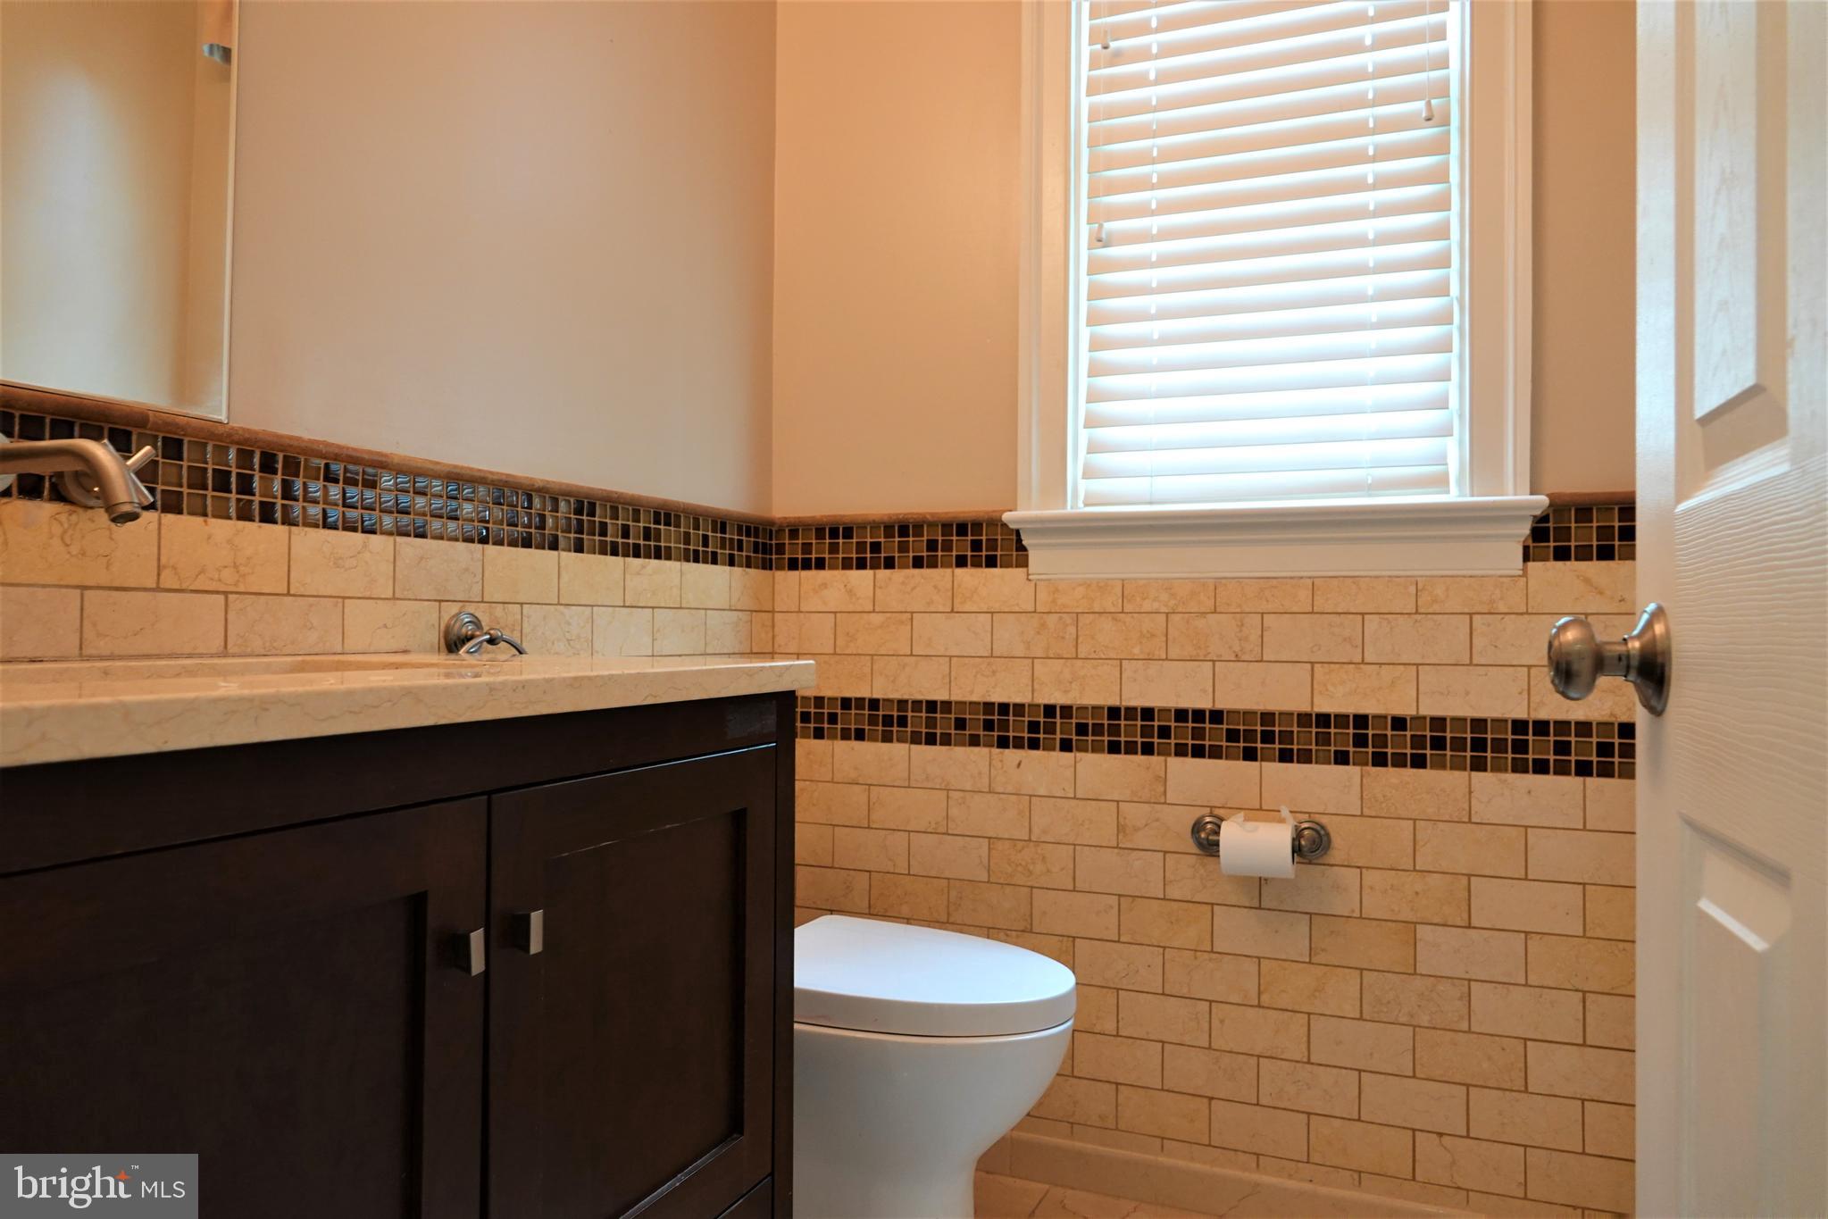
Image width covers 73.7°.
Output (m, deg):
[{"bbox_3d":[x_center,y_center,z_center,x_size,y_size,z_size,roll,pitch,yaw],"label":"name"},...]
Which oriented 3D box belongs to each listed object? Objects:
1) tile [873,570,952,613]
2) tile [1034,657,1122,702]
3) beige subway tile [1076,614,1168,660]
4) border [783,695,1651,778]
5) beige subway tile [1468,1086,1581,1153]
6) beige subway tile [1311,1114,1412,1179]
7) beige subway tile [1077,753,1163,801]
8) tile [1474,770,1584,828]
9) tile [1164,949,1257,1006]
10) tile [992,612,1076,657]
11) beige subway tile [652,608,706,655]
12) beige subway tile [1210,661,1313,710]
[{"bbox_3d":[0.001,-0.033,2.222,0.152,0.076,0.010,0,-1,22],"label":"tile"},{"bbox_3d":[0.284,0.125,2.109,0.152,0.076,0.010,0,-1,23],"label":"tile"},{"bbox_3d":[0.358,0.046,2.091,0.152,0.076,0.010,0,-2,22],"label":"beige subway tile"},{"bbox_3d":[0.448,0.205,2.028,1.546,0.078,0.010,0,-1,22],"label":"border"},{"bbox_3d":[0.921,0.765,1.833,0.152,0.076,0.010,0,-2,22],"label":"beige subway tile"},{"bbox_3d":[0.705,0.844,1.919,0.152,0.076,0.010,0,-1,23],"label":"beige subway tile"},{"bbox_3d":[0.352,0.287,2.078,0.152,0.076,0.010,0,-1,23],"label":"beige subway tile"},{"bbox_3d":[0.920,0.285,1.833,0.151,0.076,0.010,0,-1,22],"label":"tile"},{"bbox_3d":[0.492,0.605,2.013,0.152,0.076,0.010,0,-1,23],"label":"tile"},{"bbox_3d":[0.213,0.045,2.133,0.152,0.076,0.010,0,-1,22],"label":"tile"},{"bbox_3d":[-0.397,0.039,2.053,0.010,0.076,0.152,0,-1,25],"label":"beige subway tile"},{"bbox_3d":[0.569,0.124,1.985,0.152,0.076,0.010,0,-1,22],"label":"beige subway tile"}]

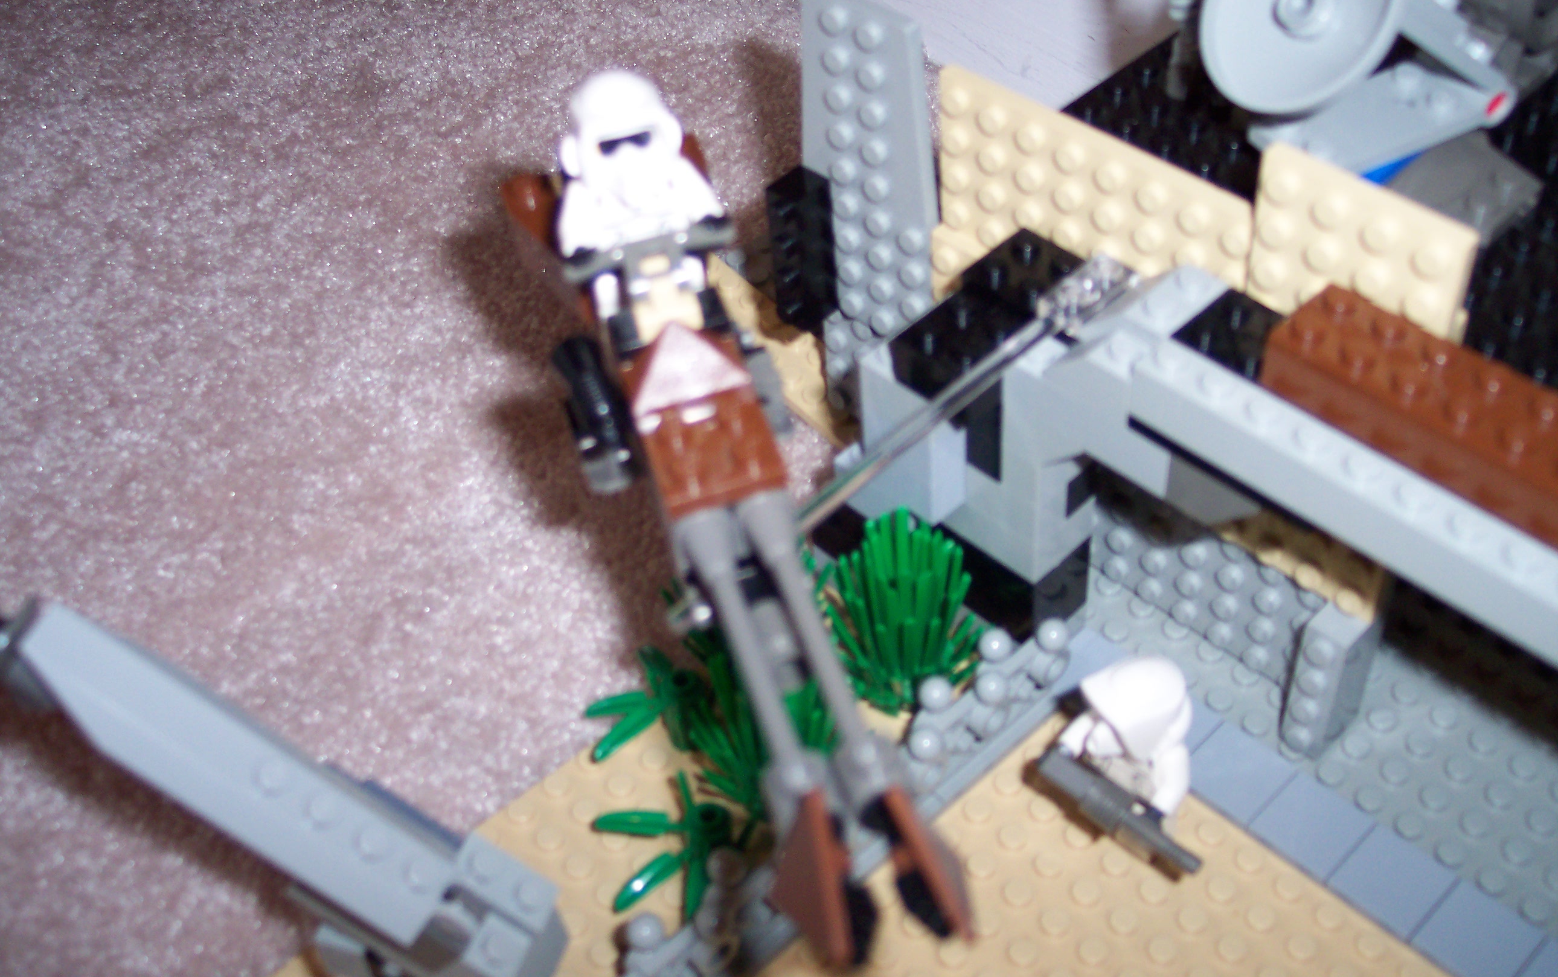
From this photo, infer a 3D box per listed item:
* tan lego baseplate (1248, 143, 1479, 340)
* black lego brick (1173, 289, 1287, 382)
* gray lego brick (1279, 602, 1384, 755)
[{"bbox_3d":[0.080,-0.029,0.239,0.005,0.031,0.032,-36,53,-25],"label":"tan lego baseplate"},{"bbox_3d":[0.067,-0.018,0.249,0.016,0.011,0.016,-35,53,-28],"label":"black lego brick"},{"bbox_3d":[0.093,0.032,0.291,0.011,0.032,0.008,-35,53,-28],"label":"gray lego brick"}]

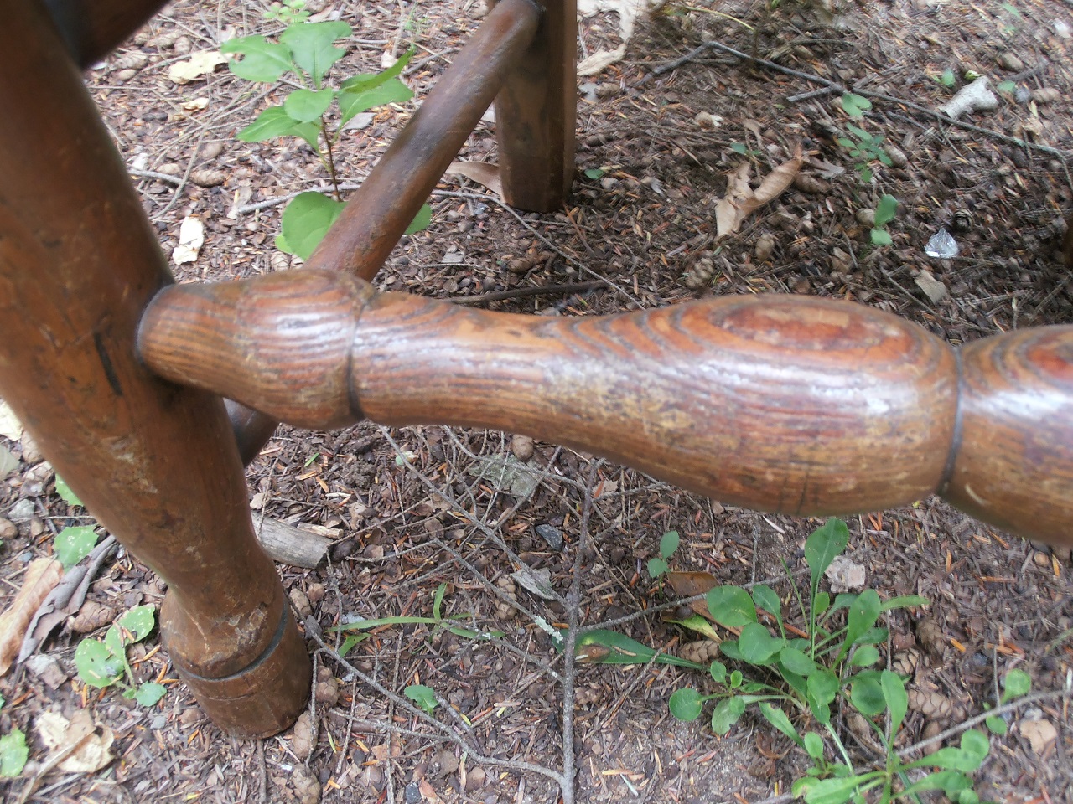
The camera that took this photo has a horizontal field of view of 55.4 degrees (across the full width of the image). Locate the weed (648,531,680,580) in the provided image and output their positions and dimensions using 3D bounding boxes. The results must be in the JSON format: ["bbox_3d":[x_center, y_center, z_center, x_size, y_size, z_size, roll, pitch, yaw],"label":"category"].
[{"bbox_3d":[0.057,0.070,0.460,0.015,0.023,0.017,0,46,0],"label":"weed"}]

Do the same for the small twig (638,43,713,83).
[{"bbox_3d":[0.107,-0.261,0.789,0.007,0.006,0.082,35,55,29],"label":"small twig"}]

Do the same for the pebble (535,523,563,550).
[{"bbox_3d":[0.006,0.063,0.477,0.011,0.007,0.017,-32,54,-27],"label":"pebble"}]

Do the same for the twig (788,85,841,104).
[{"bbox_3d":[0.205,-0.227,0.755,0.048,0.006,0.007,-19,47,-18],"label":"twig"}]

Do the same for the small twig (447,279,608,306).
[{"bbox_3d":[-0.004,-0.065,0.601,0.095,0.005,0.006,-6,46,-6],"label":"small twig"}]

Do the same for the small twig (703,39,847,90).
[{"bbox_3d":[0.182,-0.260,0.787,0.119,0.006,0.006,29,53,25],"label":"small twig"}]

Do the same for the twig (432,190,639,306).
[{"bbox_3d":[0.004,-0.105,0.638,0.180,0.007,0.025,33,54,28],"label":"twig"}]

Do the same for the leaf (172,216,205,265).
[{"bbox_3d":[-0.208,-0.097,0.612,0.015,0.009,0.037,-1,48,-1],"label":"leaf"}]

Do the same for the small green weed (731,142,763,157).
[{"bbox_3d":[0.141,-0.170,0.691,0.022,0.012,0.016,0,44,0],"label":"small green weed"}]

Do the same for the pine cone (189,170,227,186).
[{"bbox_3d":[-0.204,-0.140,0.636,0.022,0.011,0.011,0,48,0],"label":"pine cone"}]

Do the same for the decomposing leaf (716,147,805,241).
[{"bbox_3d":[0.142,-0.134,0.659,0.040,0.019,0.106,27,52,24],"label":"decomposing leaf"}]

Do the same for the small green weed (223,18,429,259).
[{"bbox_3d":[-0.119,-0.146,0.596,0.106,0.110,0.092,0,44,0],"label":"small green weed"}]

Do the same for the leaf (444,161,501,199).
[{"bbox_3d":[-0.040,-0.146,0.674,0.030,0.013,0.058,-36,56,-29],"label":"leaf"}]

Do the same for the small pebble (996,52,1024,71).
[{"bbox_3d":[0.347,-0.250,0.750,0.019,0.011,0.013,31,54,25],"label":"small pebble"}]

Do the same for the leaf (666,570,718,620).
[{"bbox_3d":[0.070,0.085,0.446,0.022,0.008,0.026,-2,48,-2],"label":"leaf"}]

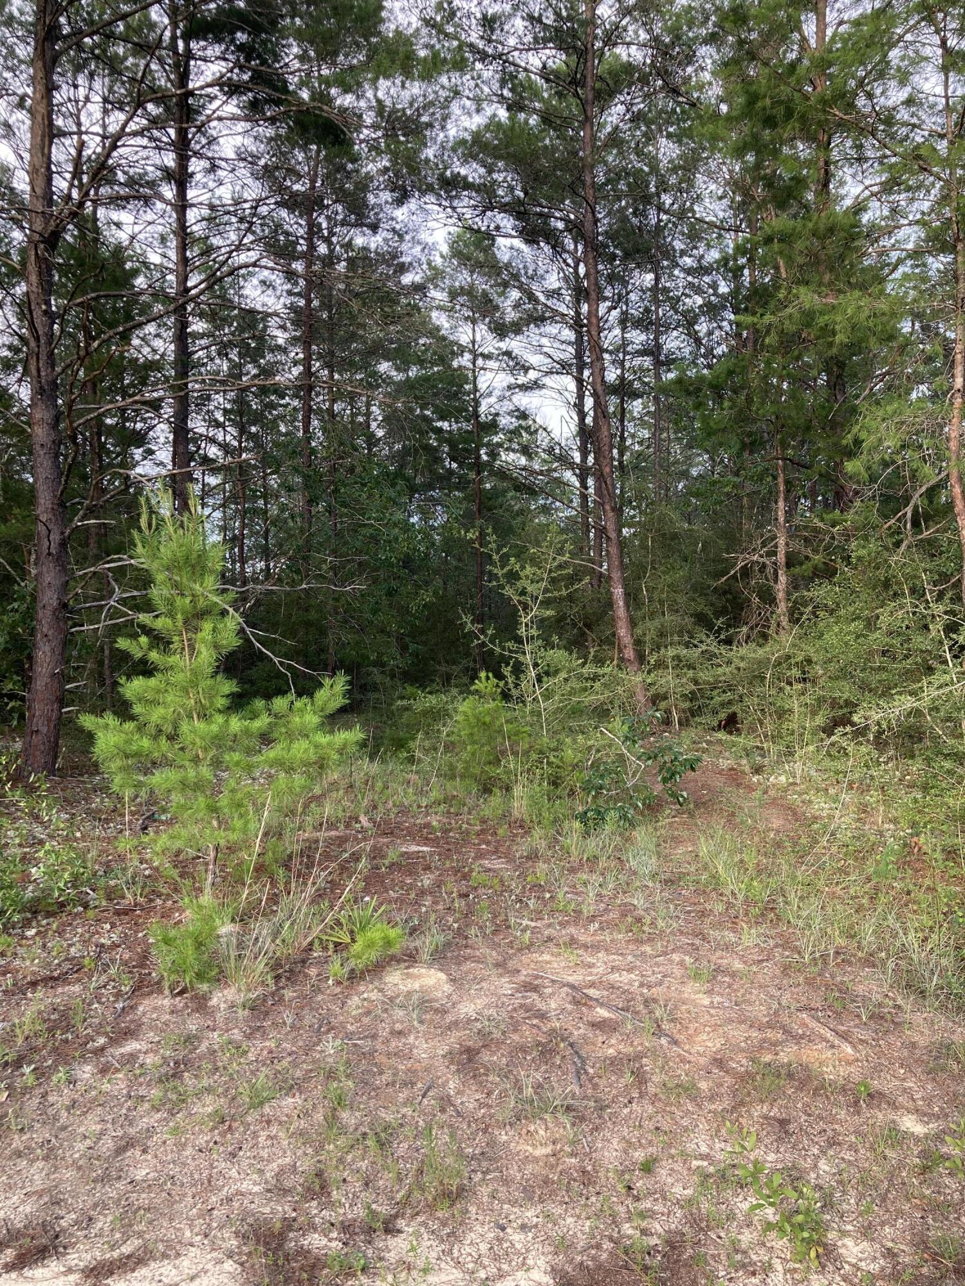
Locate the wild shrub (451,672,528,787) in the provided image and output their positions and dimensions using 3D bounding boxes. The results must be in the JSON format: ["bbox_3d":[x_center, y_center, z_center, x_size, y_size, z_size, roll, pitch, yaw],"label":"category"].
[{"bbox_3d":[0.069,0.882,10.200,0.736,1.202,0.750,0,-1,0],"label":"wild shrub"}]

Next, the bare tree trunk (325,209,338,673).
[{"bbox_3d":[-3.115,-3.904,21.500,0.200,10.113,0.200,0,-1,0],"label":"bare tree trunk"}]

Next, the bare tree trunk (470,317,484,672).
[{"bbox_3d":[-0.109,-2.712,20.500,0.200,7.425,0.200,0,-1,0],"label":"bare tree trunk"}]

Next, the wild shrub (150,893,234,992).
[{"bbox_3d":[-1.312,1.350,4.700,0.365,0.427,0.360,0,-1,0],"label":"wild shrub"}]

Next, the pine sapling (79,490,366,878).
[{"bbox_3d":[-1.557,0.287,6.200,1.621,2.365,1.550,0,-1,0],"label":"pine sapling"}]

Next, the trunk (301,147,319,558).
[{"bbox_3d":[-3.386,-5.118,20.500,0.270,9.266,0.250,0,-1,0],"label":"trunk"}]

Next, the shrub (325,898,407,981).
[{"bbox_3d":[-0.538,1.368,4.800,0.346,0.360,0.350,0,-1,0],"label":"shrub"}]

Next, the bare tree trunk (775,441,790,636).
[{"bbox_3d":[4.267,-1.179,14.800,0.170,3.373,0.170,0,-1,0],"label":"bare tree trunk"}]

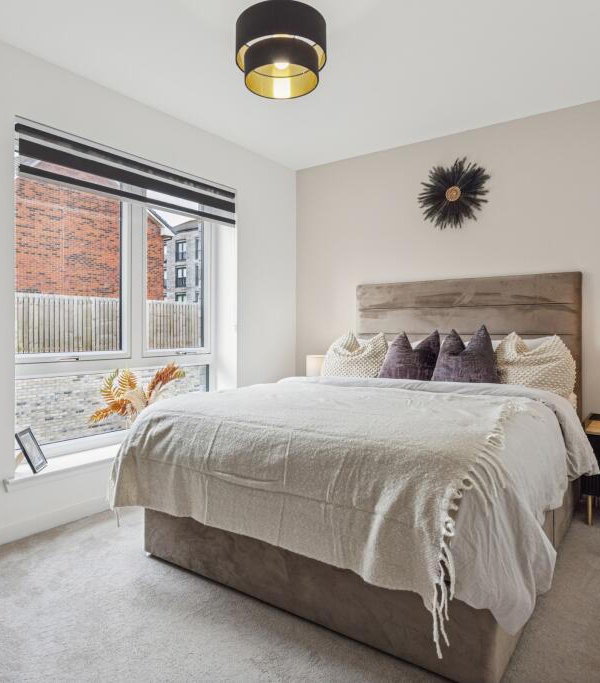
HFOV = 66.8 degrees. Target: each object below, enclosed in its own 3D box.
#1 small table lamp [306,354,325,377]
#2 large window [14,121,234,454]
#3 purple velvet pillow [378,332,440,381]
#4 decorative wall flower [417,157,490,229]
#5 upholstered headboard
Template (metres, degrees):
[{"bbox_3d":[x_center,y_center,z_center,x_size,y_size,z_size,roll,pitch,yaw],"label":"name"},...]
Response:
[{"bbox_3d":[0.136,0.279,3.629,0.170,0.320,0.170,1,1,35],"label":"small table lamp"},{"bbox_3d":[-1.011,-0.270,2.876,0.160,1.700,1.525,1,1,35],"label":"large window"},{"bbox_3d":[0.728,0.111,2.971,0.400,0.380,0.150,1,-17,35],"label":"purple velvet pillow"},{"bbox_3d":[1.070,-1.047,3.190,0.490,0.495,0.070,1,1,35],"label":"decorative wall flower"},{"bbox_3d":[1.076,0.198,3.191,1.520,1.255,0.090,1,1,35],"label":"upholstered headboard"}]

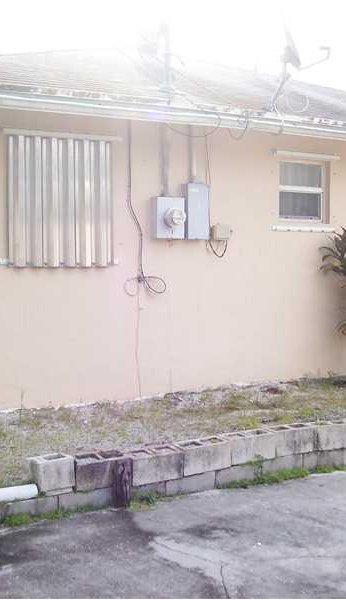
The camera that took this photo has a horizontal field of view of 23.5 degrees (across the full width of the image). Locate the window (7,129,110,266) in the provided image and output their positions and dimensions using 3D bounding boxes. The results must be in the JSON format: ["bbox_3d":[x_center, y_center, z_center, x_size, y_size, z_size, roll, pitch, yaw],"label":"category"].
[{"bbox_3d":[-0.996,-0.878,7.463,0.986,1.170,0.080,-2,3,-29],"label":"window"}]

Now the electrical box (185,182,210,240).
[{"bbox_3d":[0.221,-0.857,8.124,0.240,0.538,0.125,-2,3,-29],"label":"electrical box"}]

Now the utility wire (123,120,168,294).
[{"bbox_3d":[-0.245,-0.859,7.887,0.465,1.650,0.080,-2,3,-29],"label":"utility wire"}]

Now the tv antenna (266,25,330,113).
[{"bbox_3d":[1.223,-2.274,8.173,0.560,0.810,0.480,0,2,-5],"label":"tv antenna"}]

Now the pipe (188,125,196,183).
[{"bbox_3d":[0.190,-1.412,8.081,0.066,0.525,0.070,-2,3,-29],"label":"pipe"}]

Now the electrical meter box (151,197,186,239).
[{"bbox_3d":[-0.021,-0.779,7.930,0.305,0.389,0.230,-2,3,-29],"label":"electrical meter box"}]

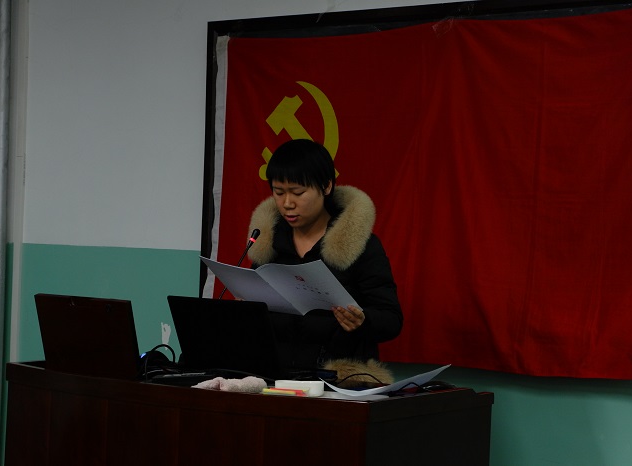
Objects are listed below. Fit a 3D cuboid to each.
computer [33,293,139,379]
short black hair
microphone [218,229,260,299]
[{"bbox_3d":[-0.563,0.291,4.031,0.373,0.222,0.235,2,0,37],"label":"computer"},{"bbox_3d":[-0.040,-0.183,4.280,0.190,0.190,0.225,2,15,34],"label":"short black hair"},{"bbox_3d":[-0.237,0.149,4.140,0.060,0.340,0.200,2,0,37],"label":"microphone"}]

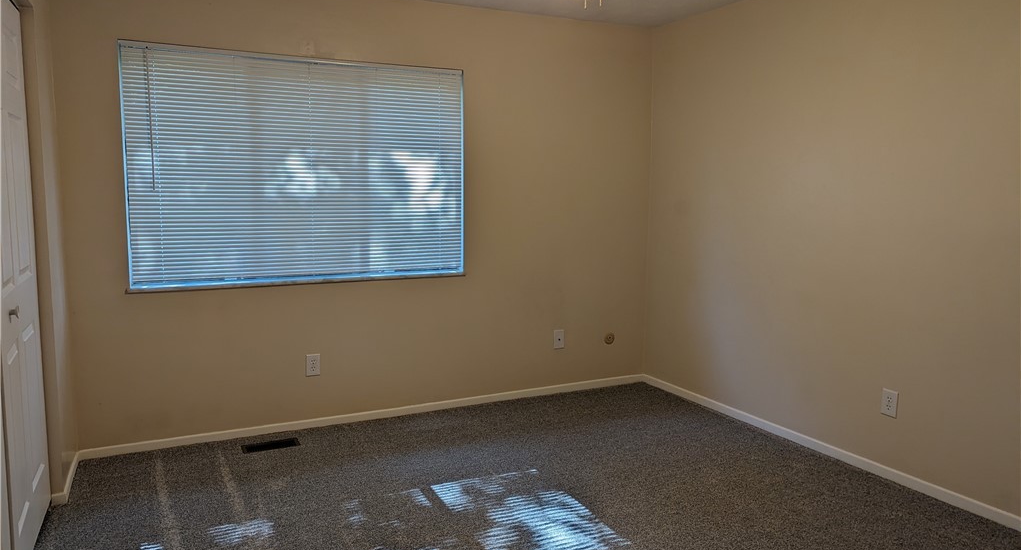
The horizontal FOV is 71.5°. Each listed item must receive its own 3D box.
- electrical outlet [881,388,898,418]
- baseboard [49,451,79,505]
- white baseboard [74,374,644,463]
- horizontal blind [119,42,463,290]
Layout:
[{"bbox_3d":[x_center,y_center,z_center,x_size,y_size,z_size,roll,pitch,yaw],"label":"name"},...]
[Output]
[{"bbox_3d":[1.788,0.606,3.342,0.010,0.123,0.079,-3,7,-26],"label":"electrical outlet"},{"bbox_3d":[-2.050,0.928,3.267,0.065,0.058,0.539,-3,7,-26],"label":"baseboard"},{"bbox_3d":[-0.598,0.818,4.290,3.473,0.058,0.016,-3,7,-26],"label":"white baseboard"},{"bbox_3d":[-1.101,-0.566,3.900,1.803,1.220,0.080,-3,7,-26],"label":"horizontal blind"}]

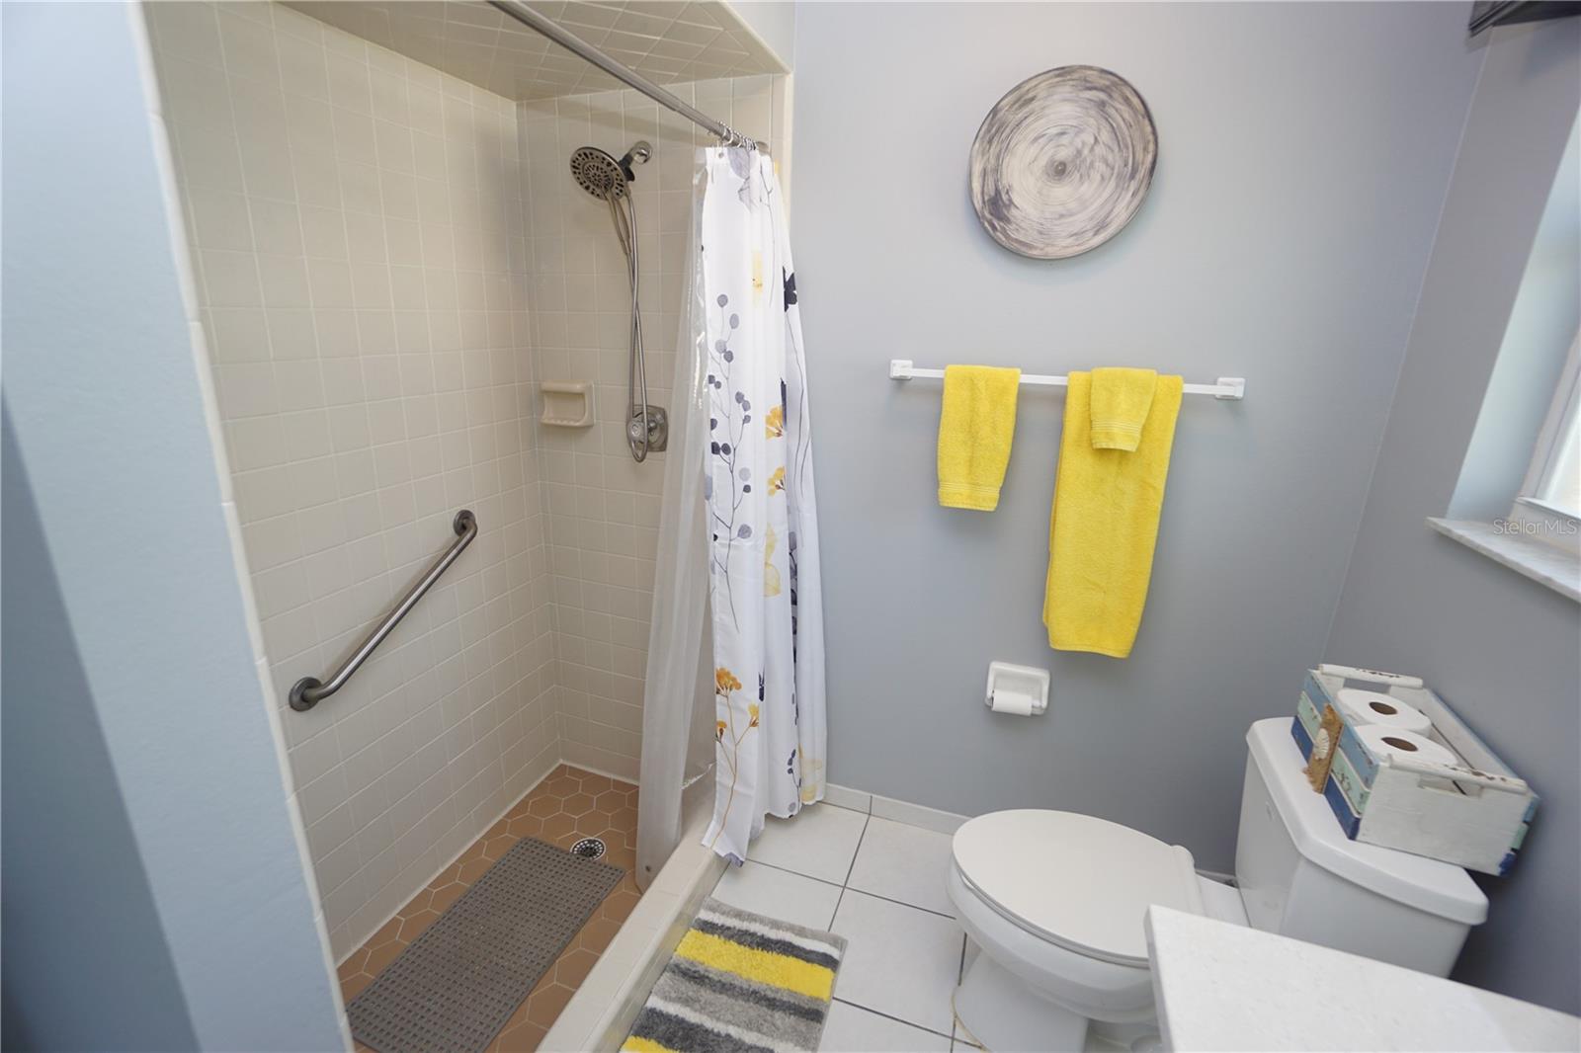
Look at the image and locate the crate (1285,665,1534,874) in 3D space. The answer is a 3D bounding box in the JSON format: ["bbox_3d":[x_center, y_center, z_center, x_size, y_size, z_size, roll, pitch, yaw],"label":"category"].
[{"bbox_3d":[0.996,0.381,1.090,0.178,0.142,0.316,8,17,22],"label":"crate"}]

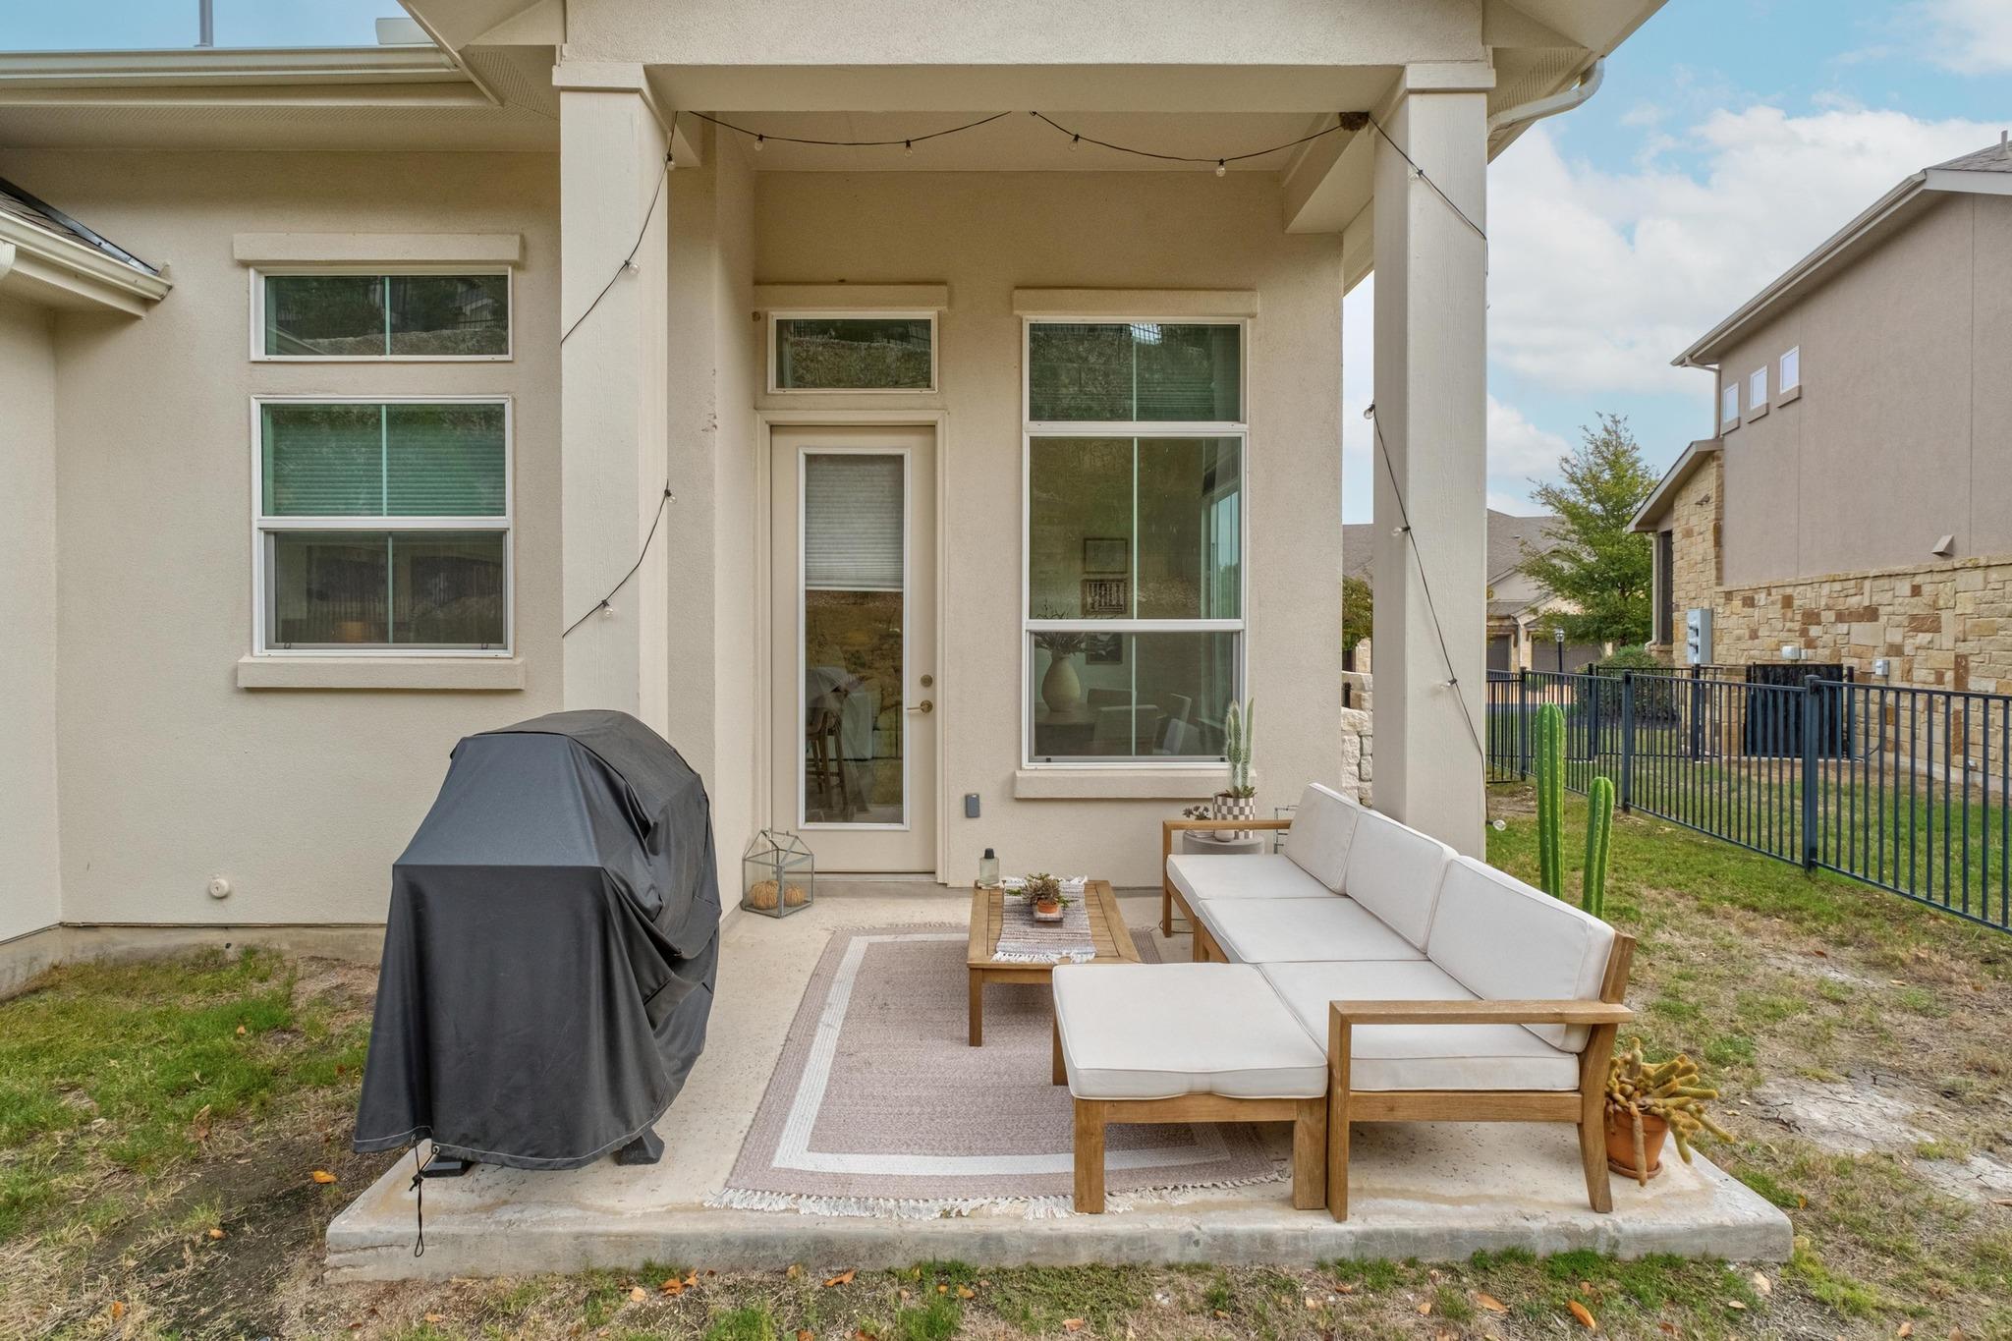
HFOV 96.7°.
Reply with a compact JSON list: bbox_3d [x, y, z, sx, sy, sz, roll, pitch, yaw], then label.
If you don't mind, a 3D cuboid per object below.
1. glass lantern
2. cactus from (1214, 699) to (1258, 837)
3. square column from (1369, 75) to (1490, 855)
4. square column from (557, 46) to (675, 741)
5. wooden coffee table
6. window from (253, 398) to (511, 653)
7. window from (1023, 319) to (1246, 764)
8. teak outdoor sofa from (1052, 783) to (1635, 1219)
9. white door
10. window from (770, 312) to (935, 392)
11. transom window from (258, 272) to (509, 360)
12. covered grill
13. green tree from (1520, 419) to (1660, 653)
[{"bbox_3d":[-1.175,1.040,4.650,0.260,0.400,0.260,1,2,41],"label":"glass lantern"},{"bbox_3d":[1.177,0.500,4.560,0.220,0.710,0.210,0,3,0],"label":"cactus"},{"bbox_3d":[1.690,-0.460,3.560,0.320,3.630,0.330,0,2,0],"label":"square column"},{"bbox_3d":[-1.565,-0.510,3.600,0.320,3.600,0.320,0,1,0],"label":"square column"},{"bbox_3d":[0.171,1.170,3.660,0.625,0.310,0.940,0,3,0],"label":"wooden coffee table"},{"bbox_3d":[-2.893,-0.670,4.150,1.190,1.200,0.100,0,1,0],"label":"window"},{"bbox_3d":[0.699,-0.690,4.880,1.240,2.450,0.100,0,2,0],"label":"window"},{"bbox_3d":[0.850,0.950,3.280,1.380,0.710,2.200,0,2,0],"label":"teak outdoor sofa"},{"bbox_3d":[-0.836,-0.120,4.930,0.930,2.460,0.090,0,2,0],"label":"white door"},{"bbox_3d":[-0.835,-1.737,4.880,0.910,0.437,0.090,0,1,0],"label":"window"},{"bbox_3d":[-2.895,-1.652,4.150,1.190,0.435,0.090,0,1,0],"label":"transom window"},{"bbox_3d":[-1.370,0.740,2.850,0.710,1.150,1.000,0,2,0],"label":"covered grill"},{"bbox_3d":[12.600,-2.450,19.000,3.800,6.000,3.800,0,3,0],"label":"green tree"}]

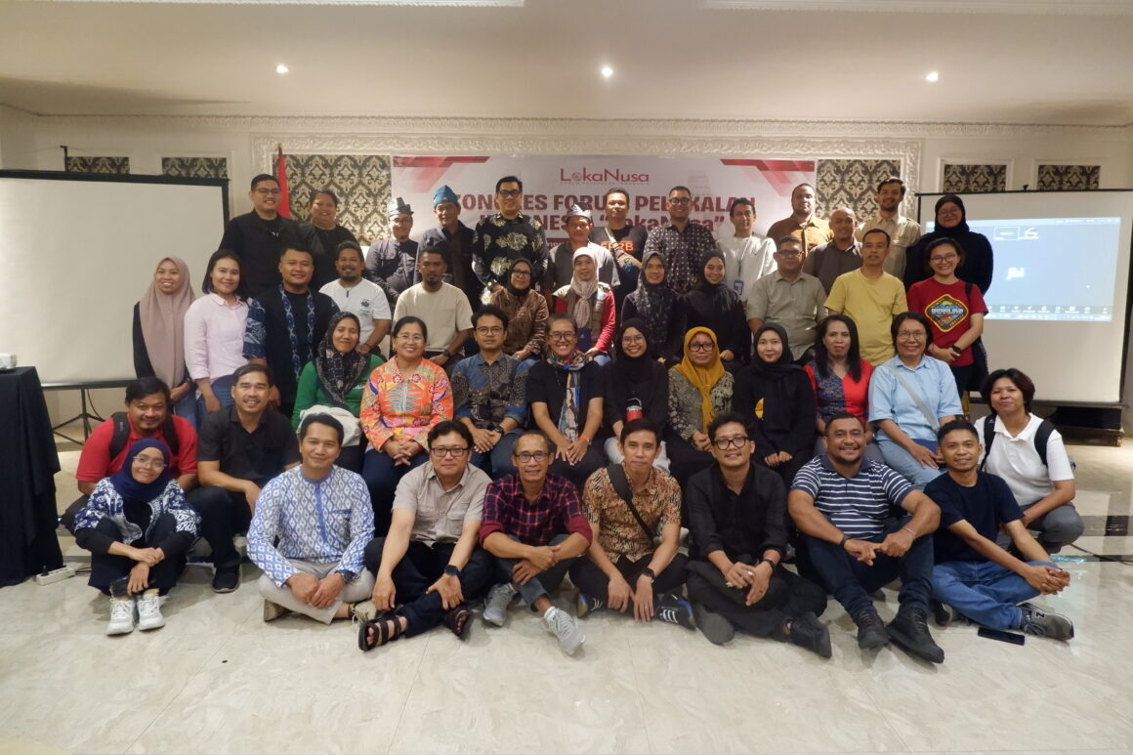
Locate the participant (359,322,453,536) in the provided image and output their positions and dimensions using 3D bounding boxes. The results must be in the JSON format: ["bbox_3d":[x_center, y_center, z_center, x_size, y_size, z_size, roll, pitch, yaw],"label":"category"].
[{"bbox_3d":[-0.869,0.291,3.916,0.520,1.270,0.700,-1,6,-9],"label":"participant"}]

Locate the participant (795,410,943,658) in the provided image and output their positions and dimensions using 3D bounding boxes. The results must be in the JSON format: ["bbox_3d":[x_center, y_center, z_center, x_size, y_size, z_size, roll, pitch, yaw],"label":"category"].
[{"bbox_3d":[1.199,0.604,3.051,0.600,0.885,0.720,1,7,3],"label":"participant"}]

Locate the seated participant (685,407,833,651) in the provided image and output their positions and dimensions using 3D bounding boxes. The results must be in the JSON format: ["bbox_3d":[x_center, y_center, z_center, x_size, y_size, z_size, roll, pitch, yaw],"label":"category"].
[{"bbox_3d":[0.811,0.605,3.205,0.590,0.840,0.860,1,7,5],"label":"seated participant"}]

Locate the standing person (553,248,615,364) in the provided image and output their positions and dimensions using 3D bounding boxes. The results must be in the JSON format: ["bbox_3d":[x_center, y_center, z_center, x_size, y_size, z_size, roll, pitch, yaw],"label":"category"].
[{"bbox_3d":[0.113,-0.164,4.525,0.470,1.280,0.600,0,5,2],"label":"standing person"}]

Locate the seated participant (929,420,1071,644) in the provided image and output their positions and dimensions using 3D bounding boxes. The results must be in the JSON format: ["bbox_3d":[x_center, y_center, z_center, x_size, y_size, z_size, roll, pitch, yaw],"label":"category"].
[{"bbox_3d":[1.810,0.608,3.133,0.600,0.800,0.680,0,5,2],"label":"seated participant"}]

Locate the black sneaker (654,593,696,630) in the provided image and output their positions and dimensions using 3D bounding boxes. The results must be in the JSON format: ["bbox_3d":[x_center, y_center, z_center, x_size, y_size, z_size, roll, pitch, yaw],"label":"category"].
[{"bbox_3d":[0.439,0.954,3.025,0.270,0.105,0.110,5,-30,41],"label":"black sneaker"}]

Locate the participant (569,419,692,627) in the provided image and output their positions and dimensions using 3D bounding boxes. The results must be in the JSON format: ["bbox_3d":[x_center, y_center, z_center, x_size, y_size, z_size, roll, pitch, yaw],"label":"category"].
[{"bbox_3d":[0.289,0.599,3.325,0.560,0.820,0.720,0,7,2],"label":"participant"}]

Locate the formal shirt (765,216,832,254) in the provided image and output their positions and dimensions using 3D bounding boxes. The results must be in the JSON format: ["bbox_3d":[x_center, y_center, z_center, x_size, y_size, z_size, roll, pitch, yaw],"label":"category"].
[{"bbox_3d":[1.648,-0.782,5.098,0.530,0.720,0.290,1,6,13],"label":"formal shirt"}]

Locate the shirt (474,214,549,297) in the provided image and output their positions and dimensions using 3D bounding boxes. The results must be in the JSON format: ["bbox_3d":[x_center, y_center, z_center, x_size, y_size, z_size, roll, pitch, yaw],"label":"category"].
[{"bbox_3d":[-0.354,-0.662,4.495,0.500,0.700,0.280,0,7,-3],"label":"shirt"}]

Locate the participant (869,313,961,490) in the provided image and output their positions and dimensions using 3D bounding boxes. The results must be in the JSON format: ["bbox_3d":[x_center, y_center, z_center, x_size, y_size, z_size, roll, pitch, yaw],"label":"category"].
[{"bbox_3d":[1.738,0.337,3.573,0.500,1.285,0.740,1,8,7],"label":"participant"}]

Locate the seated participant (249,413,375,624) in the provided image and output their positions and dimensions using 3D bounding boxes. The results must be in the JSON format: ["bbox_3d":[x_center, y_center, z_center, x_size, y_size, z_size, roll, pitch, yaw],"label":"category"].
[{"bbox_3d":[-1.175,0.586,3.344,0.580,0.830,0.700,-2,7,-17],"label":"seated participant"}]

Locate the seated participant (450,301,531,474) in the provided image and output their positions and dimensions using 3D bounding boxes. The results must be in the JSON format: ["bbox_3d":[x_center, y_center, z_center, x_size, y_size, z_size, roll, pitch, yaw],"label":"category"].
[{"bbox_3d":[-0.407,0.268,3.944,0.480,1.310,0.700,0,6,-5],"label":"seated participant"}]

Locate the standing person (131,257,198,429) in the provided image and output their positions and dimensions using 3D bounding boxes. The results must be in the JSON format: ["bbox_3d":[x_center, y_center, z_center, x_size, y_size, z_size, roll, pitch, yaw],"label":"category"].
[{"bbox_3d":[-2.375,0.087,4.308,0.430,1.600,0.310,-2,6,-24],"label":"standing person"}]

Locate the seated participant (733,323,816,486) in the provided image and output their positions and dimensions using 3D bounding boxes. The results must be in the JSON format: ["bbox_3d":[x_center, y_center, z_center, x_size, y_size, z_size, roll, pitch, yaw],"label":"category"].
[{"bbox_3d":[1.046,0.347,3.660,0.500,1.235,0.740,1,7,5],"label":"seated participant"}]

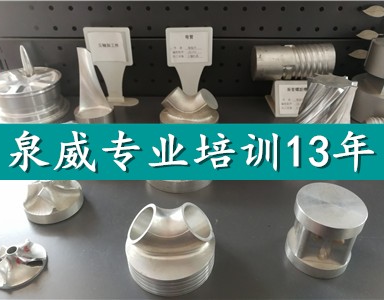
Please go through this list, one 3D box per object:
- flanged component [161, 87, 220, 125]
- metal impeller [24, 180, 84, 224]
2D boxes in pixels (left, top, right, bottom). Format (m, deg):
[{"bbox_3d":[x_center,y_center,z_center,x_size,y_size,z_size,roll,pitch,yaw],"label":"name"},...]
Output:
[{"bbox_3d":[-0.007,-0.047,0.382,0.073,0.060,0.071,8,35,12],"label":"flanged component"},{"bbox_3d":[-0.125,0.039,0.281,0.050,0.030,0.050,0,34,-1],"label":"metal impeller"}]

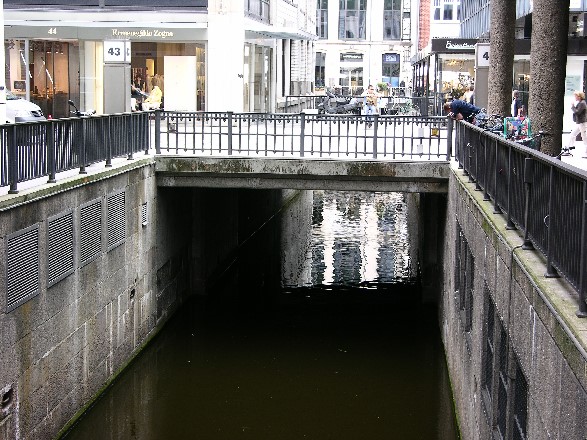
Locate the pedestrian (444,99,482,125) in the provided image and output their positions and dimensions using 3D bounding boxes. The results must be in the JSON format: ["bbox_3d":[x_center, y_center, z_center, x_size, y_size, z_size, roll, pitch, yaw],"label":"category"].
[{"bbox_3d":[3.747,-1.909,25.723,0.930,1.400,0.550,0,6,-3],"label":"pedestrian"}]

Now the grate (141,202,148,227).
[{"bbox_3d":[-3.389,-0.121,27.226,0.090,0.490,0.610,1,6,4],"label":"grate"}]

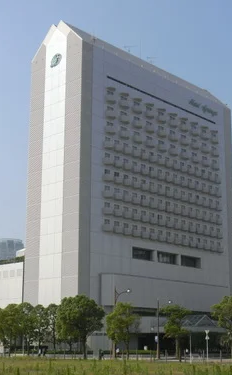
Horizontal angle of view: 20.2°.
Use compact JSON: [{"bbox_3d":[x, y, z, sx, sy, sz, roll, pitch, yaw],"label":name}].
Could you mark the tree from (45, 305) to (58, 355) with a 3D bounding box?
[{"bbox_3d":[-10.538,23.811,108.977,3.160,8.270,3.160,1,-14,-5],"label":"tree"}]

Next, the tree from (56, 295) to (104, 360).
[{"bbox_3d":[-4.793,19.101,89.007,6.500,8.530,6.500,1,-14,-3],"label":"tree"}]

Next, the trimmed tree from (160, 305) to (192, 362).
[{"bbox_3d":[6.677,15.965,71.247,3.352,6.085,3.352,-1,-14,5],"label":"trimmed tree"}]

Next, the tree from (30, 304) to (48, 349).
[{"bbox_3d":[-12.816,24.032,109.986,3.350,8.350,3.350,2,-14,-6],"label":"tree"}]

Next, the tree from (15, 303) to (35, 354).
[{"bbox_3d":[-14.583,23.276,106.994,3.590,8.410,3.590,2,-14,-7],"label":"tree"}]

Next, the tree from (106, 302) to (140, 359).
[{"bbox_3d":[0.892,17.070,77.154,4.046,6.749,4.046,0,-14,1],"label":"tree"}]

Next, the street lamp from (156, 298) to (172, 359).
[{"bbox_3d":[7.129,20.366,93.702,2.967,8.219,0.400,11,-18,-39],"label":"street lamp"}]

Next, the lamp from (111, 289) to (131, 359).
[{"bbox_3d":[0.825,17.300,83.036,2.690,9.100,0.400,11,-18,-39],"label":"lamp"}]

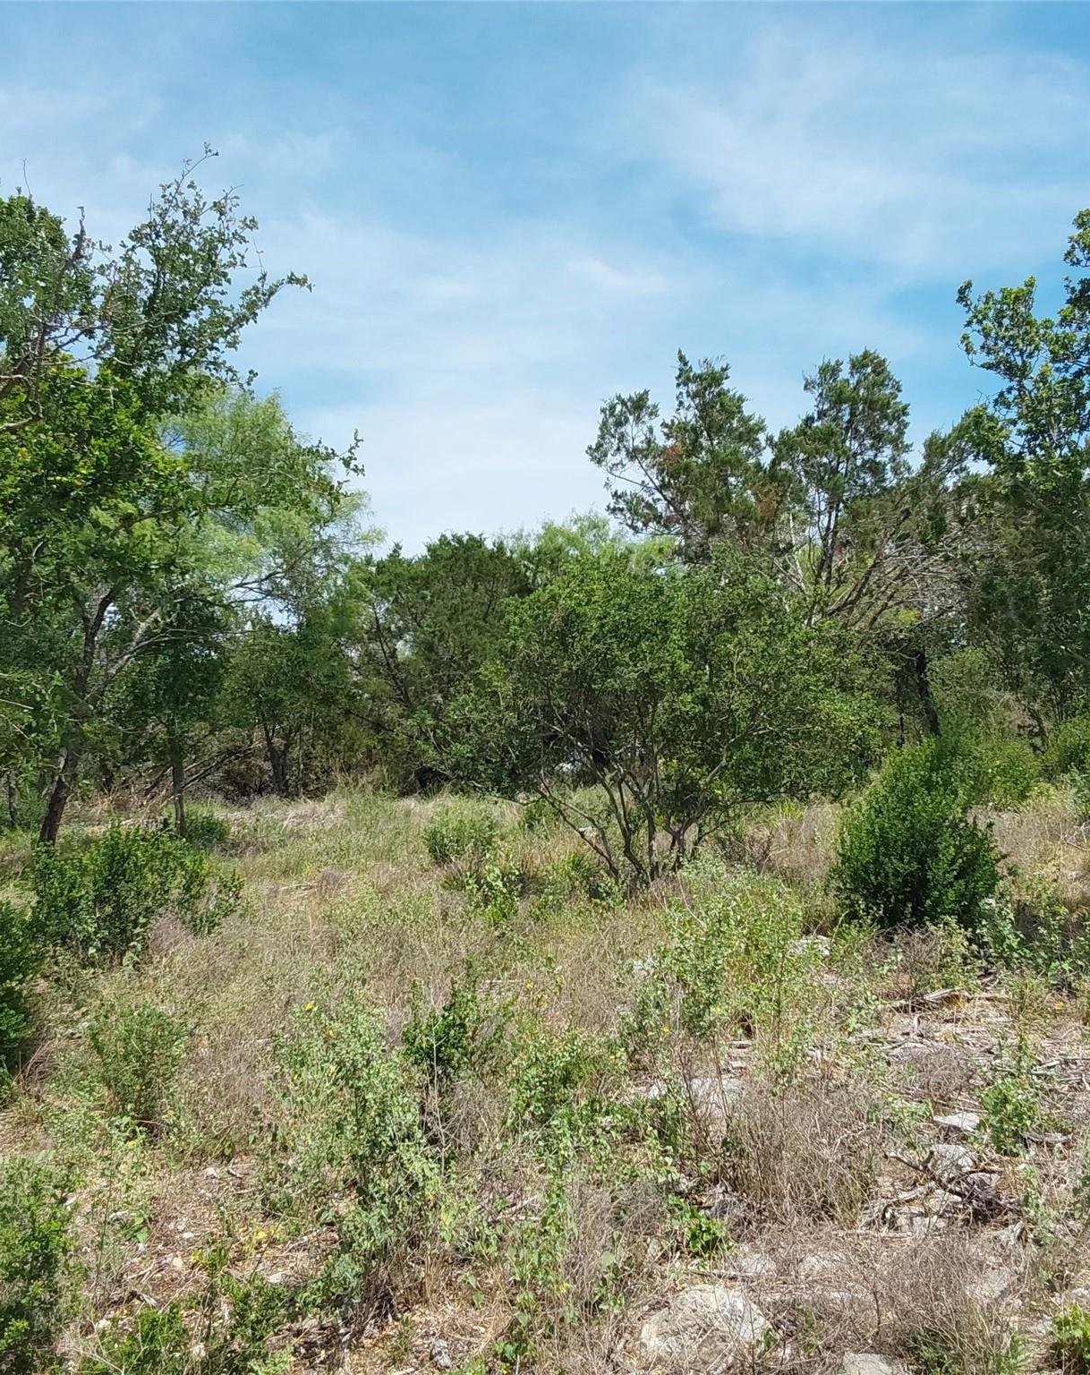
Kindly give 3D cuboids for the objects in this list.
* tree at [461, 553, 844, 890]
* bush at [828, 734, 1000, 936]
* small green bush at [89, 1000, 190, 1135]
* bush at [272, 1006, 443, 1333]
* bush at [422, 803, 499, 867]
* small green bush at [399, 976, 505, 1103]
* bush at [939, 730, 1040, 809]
[{"bbox_3d":[0.922,0.267,11.500,3.099,2.610,2.944,0,0,0],"label":"tree"},{"bbox_3d":[2.431,0.960,9.700,1.105,1.274,1.050,0,0,0],"label":"bush"},{"bbox_3d":[-1.451,1.359,5.300,0.358,0.481,0.340,0,0,0],"label":"small green bush"},{"bbox_3d":[-0.471,1.206,3.750,0.424,0.822,0.403,0,0,0],"label":"bush"},{"bbox_3d":[-0.724,1.263,12.700,0.675,0.576,0.641,0,0,0],"label":"bush"},{"bbox_3d":[-0.316,1.271,5.200,0.367,0.527,0.348,0,0,0],"label":"small green bush"},{"bbox_3d":[4.940,0.916,16.500,1.131,0.861,1.018,0,0,0],"label":"bush"}]

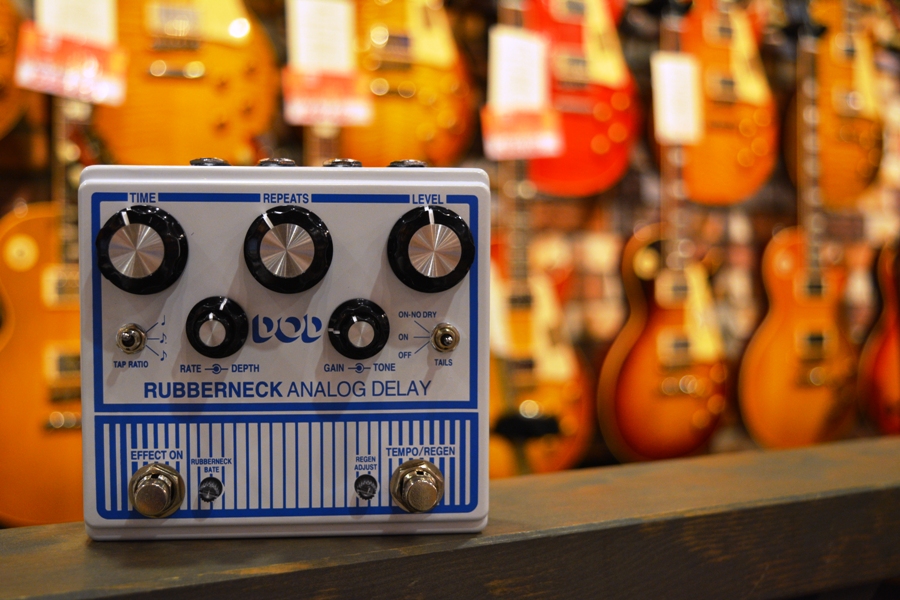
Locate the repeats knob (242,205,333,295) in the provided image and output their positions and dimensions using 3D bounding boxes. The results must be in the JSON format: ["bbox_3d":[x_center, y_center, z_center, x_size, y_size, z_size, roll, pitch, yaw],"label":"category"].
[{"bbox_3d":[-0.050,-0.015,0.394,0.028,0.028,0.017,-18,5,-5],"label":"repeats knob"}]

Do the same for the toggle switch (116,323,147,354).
[{"bbox_3d":[-0.099,0.012,0.393,0.010,0.010,0.012,0,3,-6],"label":"toggle switch"}]

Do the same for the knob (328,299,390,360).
[{"bbox_3d":[-0.026,0.009,0.364,0.018,0.018,0.018,3,3,-6],"label":"knob"}]

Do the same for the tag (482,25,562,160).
[{"bbox_3d":[0.125,-0.358,2.200,0.150,0.227,0.012,-1,2,-34],"label":"tag"}]

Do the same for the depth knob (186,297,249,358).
[{"bbox_3d":[-0.072,0.009,0.391,0.019,0.019,0.021,12,2,-7],"label":"depth knob"}]

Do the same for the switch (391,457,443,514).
[{"bbox_3d":[-0.010,0.060,0.403,0.017,0.017,0.015,0,3,-6],"label":"switch"}]

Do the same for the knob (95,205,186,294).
[{"bbox_3d":[-0.087,-0.014,0.358,0.026,0.026,0.015,-18,4,-5],"label":"knob"}]

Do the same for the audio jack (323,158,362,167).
[{"bbox_3d":[-0.034,-0.042,0.398,0.013,0.004,0.013,0,3,-6],"label":"audio jack"}]

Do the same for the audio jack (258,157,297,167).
[{"bbox_3d":[-0.058,-0.046,0.425,0.013,0.005,0.013,0,3,-6],"label":"audio jack"}]

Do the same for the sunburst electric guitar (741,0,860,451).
[{"bbox_3d":[0.721,-0.190,2.595,0.330,0.985,0.080,0,-1,-35],"label":"sunburst electric guitar"}]

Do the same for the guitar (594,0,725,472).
[{"bbox_3d":[0.397,-0.200,2.390,0.335,1.000,0.080,-1,-1,-39],"label":"guitar"}]

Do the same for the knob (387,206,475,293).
[{"bbox_3d":[-0.005,-0.014,0.367,0.026,0.026,0.015,-6,3,-5],"label":"knob"}]

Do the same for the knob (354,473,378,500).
[{"bbox_3d":[-0.024,0.055,0.372,0.007,0.007,0.006,18,1,-6],"label":"knob"}]

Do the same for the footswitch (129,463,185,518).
[{"bbox_3d":[-0.092,0.060,0.395,0.018,0.018,0.015,0,3,-6],"label":"footswitch"}]

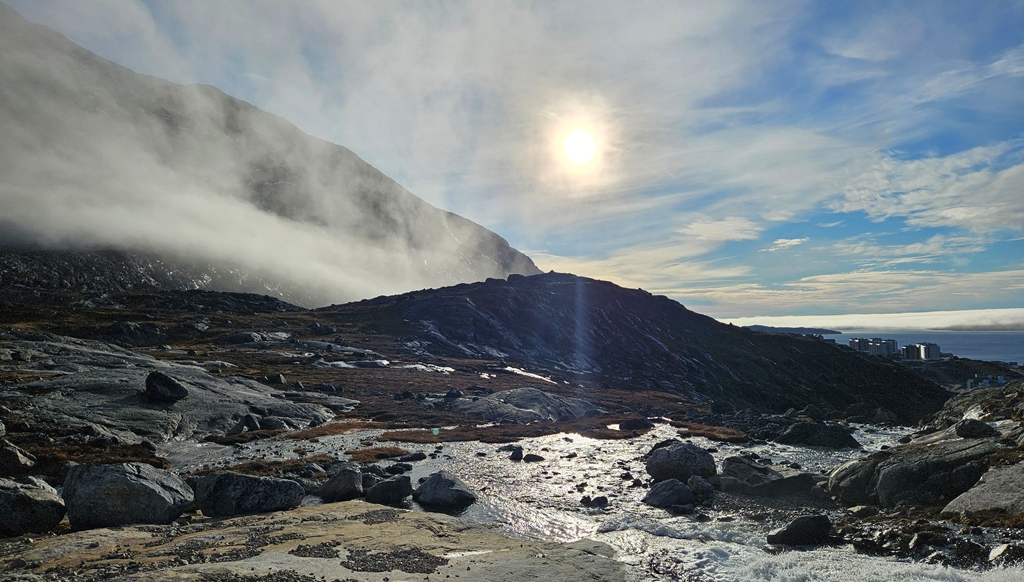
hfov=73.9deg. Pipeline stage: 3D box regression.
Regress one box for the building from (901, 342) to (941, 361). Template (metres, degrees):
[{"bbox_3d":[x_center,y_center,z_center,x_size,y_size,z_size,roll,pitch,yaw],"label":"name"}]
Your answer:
[{"bbox_3d":[691.000,102.500,1150.000,52.000,28.000,24.000,-1,-4,16],"label":"building"}]

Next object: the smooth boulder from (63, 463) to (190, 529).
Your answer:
[{"bbox_3d":[-3.870,2.040,7.000,1.140,0.570,0.780,0,-3,-6],"label":"smooth boulder"}]

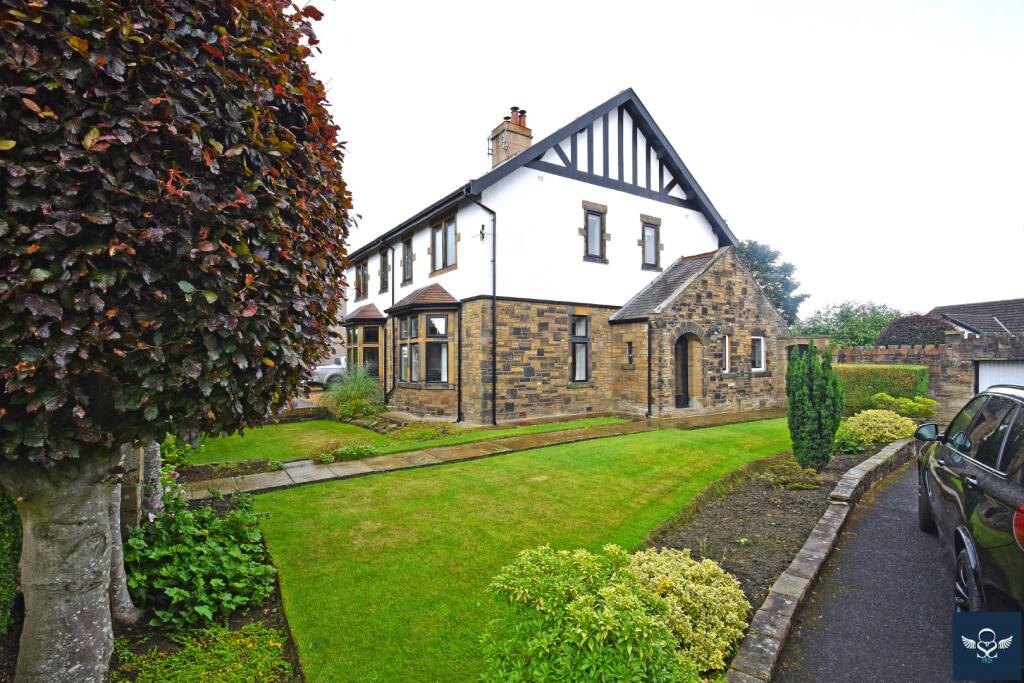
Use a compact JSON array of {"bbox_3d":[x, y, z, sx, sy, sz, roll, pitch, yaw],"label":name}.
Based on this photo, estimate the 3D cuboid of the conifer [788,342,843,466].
[{"bbox_3d":[4.368,0.850,6.550,0.720,1.770,0.720,0,-1,34],"label":"conifer"}]

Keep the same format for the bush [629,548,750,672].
[{"bbox_3d":[1.060,1.450,2.720,0.670,0.520,0.630,0,-1,22],"label":"bush"}]

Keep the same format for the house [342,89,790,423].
[{"bbox_3d":[0.555,-3.282,18.073,11.988,10.588,13.633,0,-1,-34],"label":"house"}]

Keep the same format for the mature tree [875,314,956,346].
[{"bbox_3d":[14.256,0.320,16.000,2.700,2.950,2.700,-1,-1,42],"label":"mature tree"}]

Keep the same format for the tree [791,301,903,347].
[{"bbox_3d":[14.049,-0.020,19.000,4.400,3.800,4.200,0,-1,37],"label":"tree"}]

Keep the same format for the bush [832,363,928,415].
[{"bbox_3d":[8.858,1.150,11.000,2.100,1.270,0.850,-1,-1,42],"label":"bush"}]

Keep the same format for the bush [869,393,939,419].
[{"bbox_3d":[8.624,1.350,10.000,1.200,0.680,1.150,-1,-1,42],"label":"bush"}]

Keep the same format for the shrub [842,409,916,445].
[{"bbox_3d":[6.820,1.450,8.400,1.150,0.600,1.100,0,-1,39],"label":"shrub"}]

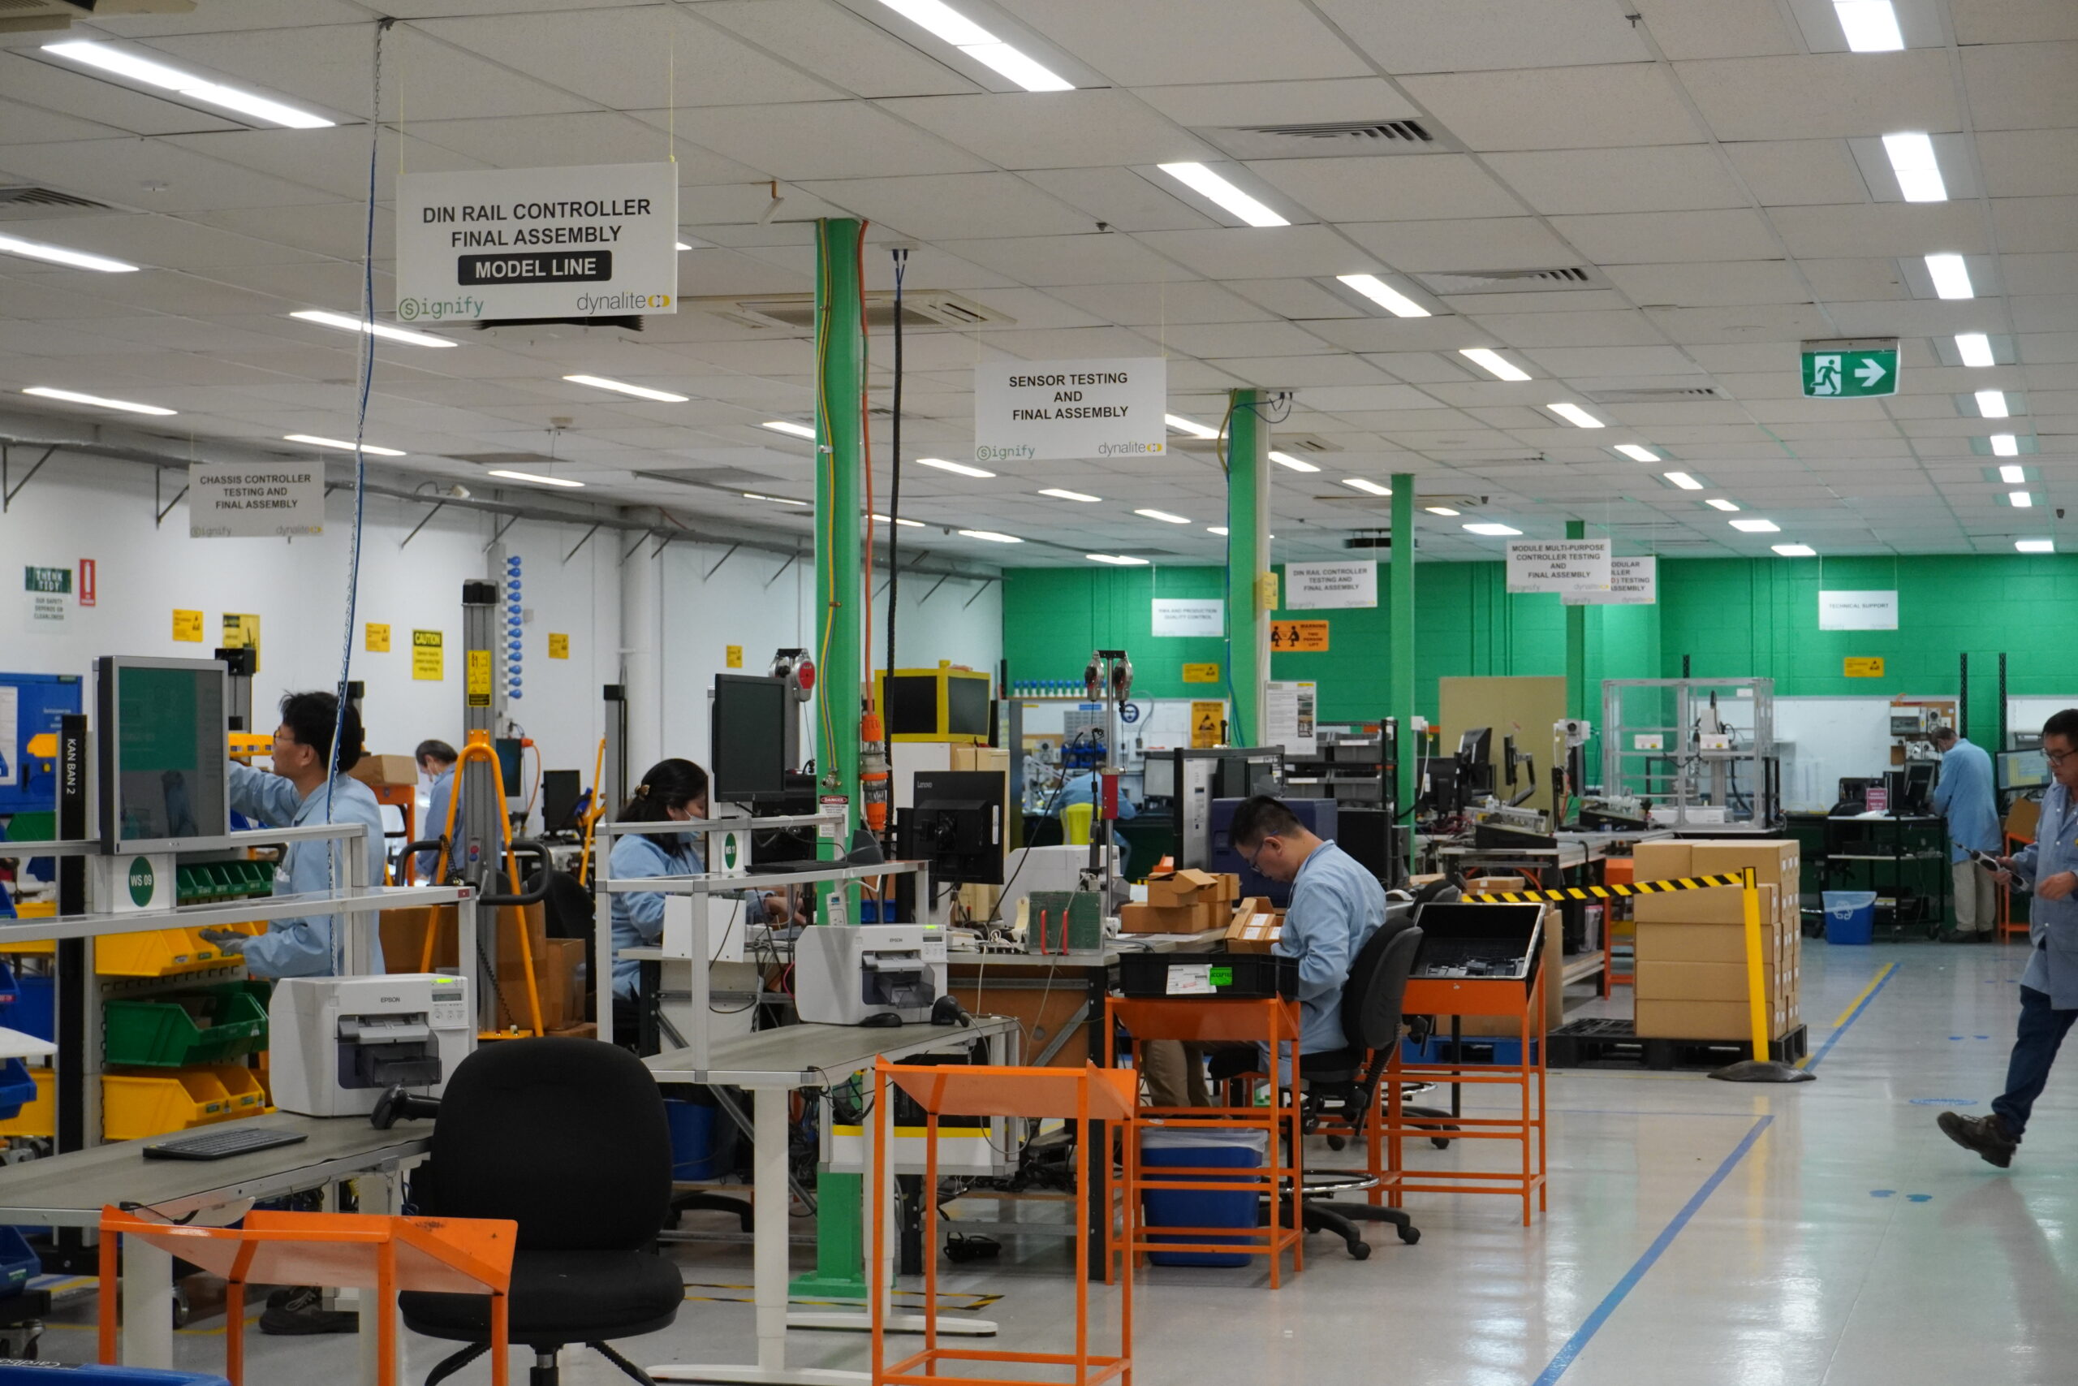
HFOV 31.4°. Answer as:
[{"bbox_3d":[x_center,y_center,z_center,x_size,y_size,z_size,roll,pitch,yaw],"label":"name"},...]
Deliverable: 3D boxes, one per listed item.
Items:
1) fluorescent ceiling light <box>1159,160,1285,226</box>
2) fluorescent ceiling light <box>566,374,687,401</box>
[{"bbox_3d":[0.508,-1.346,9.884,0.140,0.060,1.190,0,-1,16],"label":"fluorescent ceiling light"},{"bbox_3d":[-1.772,-1.325,15.956,0.113,0.060,1.160,0,-1,16],"label":"fluorescent ceiling light"}]

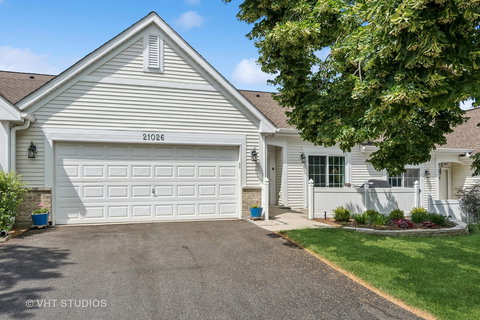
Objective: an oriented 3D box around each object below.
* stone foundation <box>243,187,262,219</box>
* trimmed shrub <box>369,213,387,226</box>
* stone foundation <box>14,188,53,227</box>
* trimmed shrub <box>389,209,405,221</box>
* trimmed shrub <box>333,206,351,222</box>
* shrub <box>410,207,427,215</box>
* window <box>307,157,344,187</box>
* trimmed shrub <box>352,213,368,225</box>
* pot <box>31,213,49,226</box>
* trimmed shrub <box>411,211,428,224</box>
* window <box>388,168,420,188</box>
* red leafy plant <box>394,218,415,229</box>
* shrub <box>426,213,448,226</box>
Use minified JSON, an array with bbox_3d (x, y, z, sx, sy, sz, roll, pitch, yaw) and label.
[{"bbox_3d":[0.375,1.265,8.670,0.620,0.920,0.160,1,-2,-15],"label":"stone foundation"},{"bbox_3d":[3.633,1.567,7.750,0.490,0.380,0.460,1,-2,-15],"label":"trimmed shrub"},{"bbox_3d":[-5.273,1.243,7.539,0.900,1.030,0.200,1,-1,-13],"label":"stone foundation"},{"bbox_3d":[4.669,1.626,8.750,0.500,0.400,0.500,1,-1,-13],"label":"trimmed shrub"},{"bbox_3d":[2.890,1.546,8.350,0.500,0.440,0.480,1,-2,-15],"label":"trimmed shrub"},{"bbox_3d":[5.386,1.590,8.850,0.480,0.380,0.460,1,-2,-15],"label":"shrub"},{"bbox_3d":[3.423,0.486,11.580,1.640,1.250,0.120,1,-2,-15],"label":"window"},{"bbox_3d":[3.389,1.645,8.250,0.470,0.370,0.470,1,-1,-13],"label":"trimmed shrub"},{"bbox_3d":[-4.828,1.441,7.080,0.370,0.310,0.370,1,-2,-15],"label":"pot"},{"bbox_3d":[5.141,1.632,8.400,0.530,0.430,0.530,1,-1,-13],"label":"trimmed shrub"},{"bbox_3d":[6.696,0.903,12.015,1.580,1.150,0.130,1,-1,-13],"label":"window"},{"bbox_3d":[4.347,1.678,7.750,0.540,0.310,0.520,1,-1,-13],"label":"red leafy plant"},{"bbox_3d":[5.306,1.593,7.880,0.550,0.380,0.500,1,-2,-15],"label":"shrub"}]

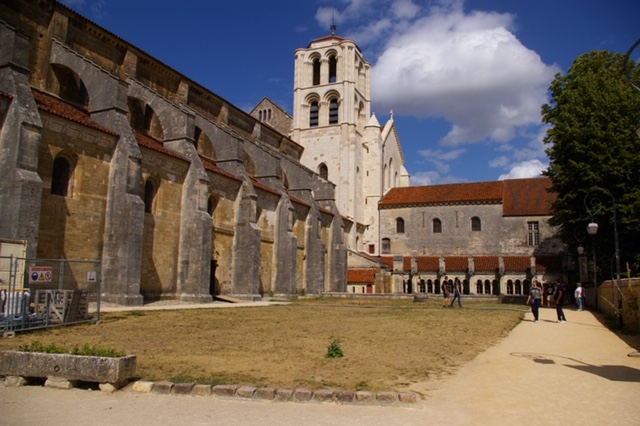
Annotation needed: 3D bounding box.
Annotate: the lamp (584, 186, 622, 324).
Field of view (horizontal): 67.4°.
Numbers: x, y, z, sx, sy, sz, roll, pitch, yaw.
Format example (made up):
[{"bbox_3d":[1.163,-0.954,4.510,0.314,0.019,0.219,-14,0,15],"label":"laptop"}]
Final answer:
[{"bbox_3d":[10.759,1.685,18.254,1.100,5.200,0.420,-2,-9,24],"label":"lamp"}]

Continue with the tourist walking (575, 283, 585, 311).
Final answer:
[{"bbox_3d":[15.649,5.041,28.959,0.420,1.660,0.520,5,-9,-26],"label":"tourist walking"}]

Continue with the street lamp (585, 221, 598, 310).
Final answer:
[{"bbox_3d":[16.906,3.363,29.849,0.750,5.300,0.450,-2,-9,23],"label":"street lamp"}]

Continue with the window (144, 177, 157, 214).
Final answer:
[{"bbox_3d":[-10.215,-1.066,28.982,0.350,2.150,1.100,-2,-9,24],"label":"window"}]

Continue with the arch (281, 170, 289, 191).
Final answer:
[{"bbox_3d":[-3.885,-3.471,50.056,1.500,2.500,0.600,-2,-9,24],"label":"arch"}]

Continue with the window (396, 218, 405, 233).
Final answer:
[{"bbox_3d":[10.680,1.642,63.415,1.150,2.000,0.350,-2,-9,24],"label":"window"}]

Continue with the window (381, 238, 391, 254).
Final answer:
[{"bbox_3d":[8.906,4.455,64.165,1.150,2.050,0.350,-2,-9,23],"label":"window"}]

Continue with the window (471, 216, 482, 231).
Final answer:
[{"bbox_3d":[19.568,1.355,59.980,1.250,1.850,0.400,-2,-9,23],"label":"window"}]

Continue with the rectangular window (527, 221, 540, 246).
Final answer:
[{"bbox_3d":[25.489,2.492,57.227,1.300,2.950,0.350,-2,-9,23],"label":"rectangular window"}]

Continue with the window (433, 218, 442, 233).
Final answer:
[{"bbox_3d":[15.048,1.612,61.421,1.150,1.900,0.350,-2,-9,24],"label":"window"}]

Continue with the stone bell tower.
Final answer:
[{"bbox_3d":[1.807,-7.959,67.031,9.200,37.000,8.900,-2,-9,23],"label":"stone bell tower"}]

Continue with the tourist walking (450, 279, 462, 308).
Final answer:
[{"bbox_3d":[7.614,4.442,26.700,0.650,1.670,0.480,2,-8,-5],"label":"tourist walking"}]

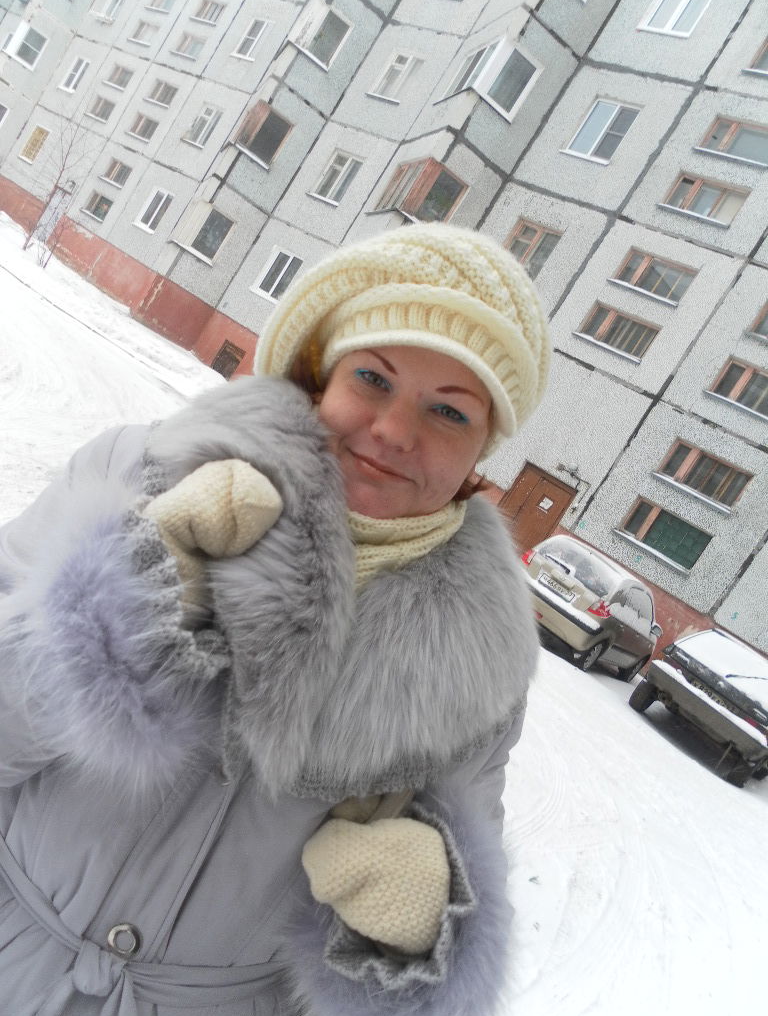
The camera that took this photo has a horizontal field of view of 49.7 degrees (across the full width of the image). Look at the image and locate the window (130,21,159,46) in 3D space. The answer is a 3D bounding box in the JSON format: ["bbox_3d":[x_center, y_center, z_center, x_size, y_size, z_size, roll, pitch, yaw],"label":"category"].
[{"bbox_3d":[-8.227,-16.304,28.483,1.428,0.703,0.160,36,6,36],"label":"window"}]

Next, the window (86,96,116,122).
[{"bbox_3d":[-9.786,-13.832,28.753,1.470,0.735,0.160,36,6,36],"label":"window"}]

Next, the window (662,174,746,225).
[{"bbox_3d":[5.914,-5.694,15.225,1.434,0.731,0.180,36,7,36],"label":"window"}]

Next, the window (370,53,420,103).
[{"bbox_3d":[0.324,-10.620,20.459,1.098,1.160,0.180,36,7,36],"label":"window"}]

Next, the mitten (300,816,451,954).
[{"bbox_3d":[-0.005,0.278,0.610,0.120,0.100,0.100,32,5,0],"label":"mitten"}]

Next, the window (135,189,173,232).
[{"bbox_3d":[-6.888,-8.964,24.989,1.077,1.229,0.150,36,6,36],"label":"window"}]

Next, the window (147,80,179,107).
[{"bbox_3d":[-6.954,-13.030,26.059,1.392,0.703,0.180,36,7,36],"label":"window"}]

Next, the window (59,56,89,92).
[{"bbox_3d":[-10.957,-15.398,29.440,1.101,1.210,0.180,36,7,36],"label":"window"}]

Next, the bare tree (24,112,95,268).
[{"bbox_3d":[-8.851,-8.812,22.283,1.600,4.000,1.500,29,6,-28],"label":"bare tree"}]

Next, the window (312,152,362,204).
[{"bbox_3d":[-1.145,-8.381,21.017,1.049,1.239,0.150,36,6,36],"label":"window"}]

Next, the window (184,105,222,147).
[{"bbox_3d":[-5.478,-11.639,25.230,1.155,1.260,0.160,36,6,36],"label":"window"}]

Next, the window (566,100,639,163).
[{"bbox_3d":[4.586,-7.936,17.436,1.092,1.292,0.160,36,6,36],"label":"window"}]

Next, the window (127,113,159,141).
[{"bbox_3d":[-7.825,-12.405,27.017,1.386,0.735,0.160,36,6,36],"label":"window"}]

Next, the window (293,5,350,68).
[{"bbox_3d":[-1.544,-11.899,20.838,1.059,1.262,0.180,30,6,-24],"label":"window"}]

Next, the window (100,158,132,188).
[{"bbox_3d":[-8.515,-10.744,26.620,1.295,0.672,0.150,36,6,36],"label":"window"}]

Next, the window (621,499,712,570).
[{"bbox_3d":[4.945,0.453,14.616,1.470,0.704,0.160,36,6,36],"label":"window"}]

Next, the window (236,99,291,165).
[{"bbox_3d":[-3.082,-9.661,21.410,1.022,1.250,0.150,30,6,-24],"label":"window"}]

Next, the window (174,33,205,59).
[{"bbox_3d":[-6.274,-14.889,26.756,1.417,0.735,0.160,36,6,36],"label":"window"}]

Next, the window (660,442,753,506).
[{"bbox_3d":[5.494,-0.570,14.190,1.405,0.677,0.150,36,6,36],"label":"window"}]

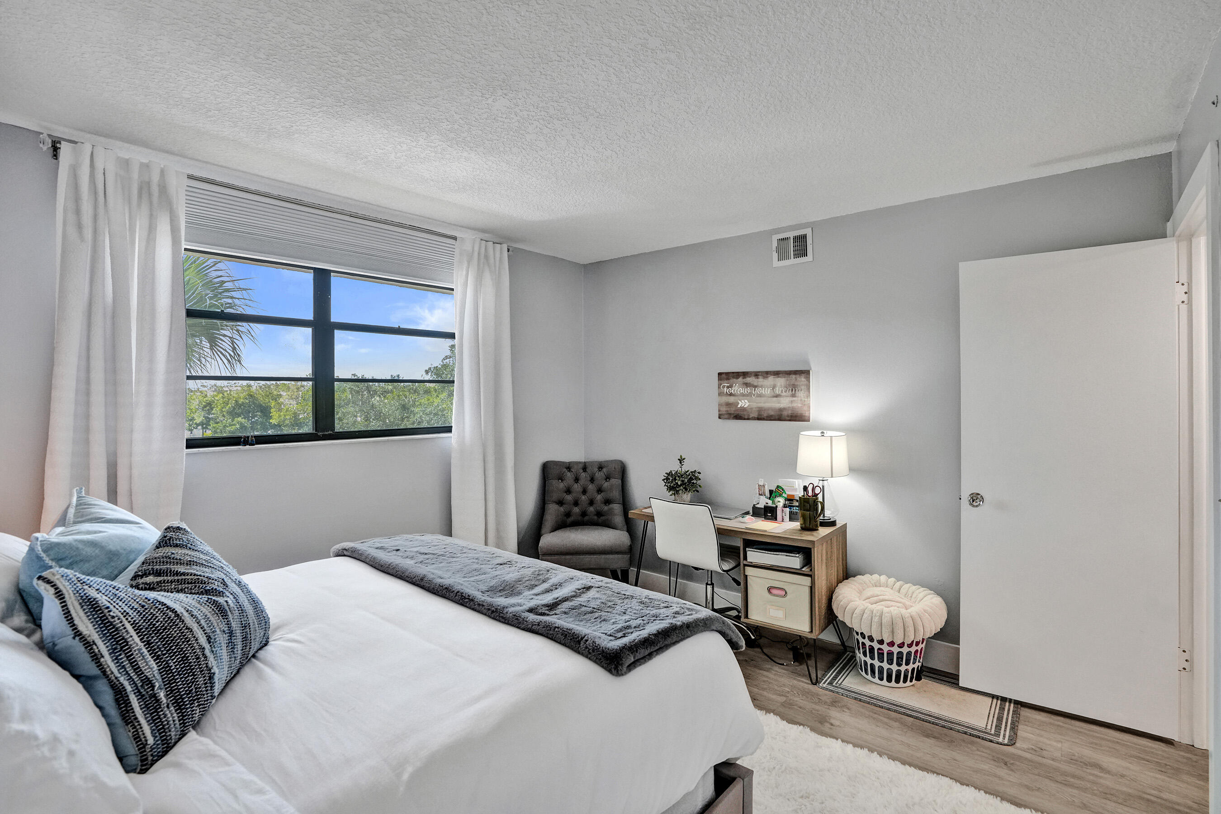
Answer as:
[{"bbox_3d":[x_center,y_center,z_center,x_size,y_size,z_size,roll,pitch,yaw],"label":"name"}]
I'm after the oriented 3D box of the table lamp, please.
[{"bbox_3d":[1.169,0.388,2.980,0.275,0.513,0.275,0,2,39],"label":"table lamp"}]

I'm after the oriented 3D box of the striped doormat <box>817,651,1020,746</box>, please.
[{"bbox_3d":[1.458,1.354,2.588,0.775,0.010,0.455,0,2,39],"label":"striped doormat"}]

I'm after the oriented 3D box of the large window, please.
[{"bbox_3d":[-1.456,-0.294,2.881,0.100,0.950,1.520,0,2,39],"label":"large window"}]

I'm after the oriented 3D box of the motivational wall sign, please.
[{"bbox_3d":[0.930,-0.067,3.330,0.595,0.300,0.028,0,2,39],"label":"motivational wall sign"}]

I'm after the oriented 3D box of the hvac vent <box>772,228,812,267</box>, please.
[{"bbox_3d":[1.066,-0.938,3.188,0.235,0.190,0.022,0,2,39],"label":"hvac vent"}]

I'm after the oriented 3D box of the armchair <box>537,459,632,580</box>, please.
[{"bbox_3d":[-0.158,0.883,3.721,0.590,0.960,0.640,-1,1,-2],"label":"armchair"}]

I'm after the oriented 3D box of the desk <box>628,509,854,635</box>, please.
[{"bbox_3d":[0.710,1.004,3.191,1.145,0.710,0.475,0,2,39],"label":"desk"}]

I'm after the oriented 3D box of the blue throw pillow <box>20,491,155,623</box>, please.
[{"bbox_3d":[-1.376,0.472,1.491,0.170,0.440,0.450,-41,23,-29],"label":"blue throw pillow"}]

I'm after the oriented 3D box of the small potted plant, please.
[{"bbox_3d":[0.469,0.478,3.562,0.260,0.333,0.260,-1,1,0],"label":"small potted plant"}]

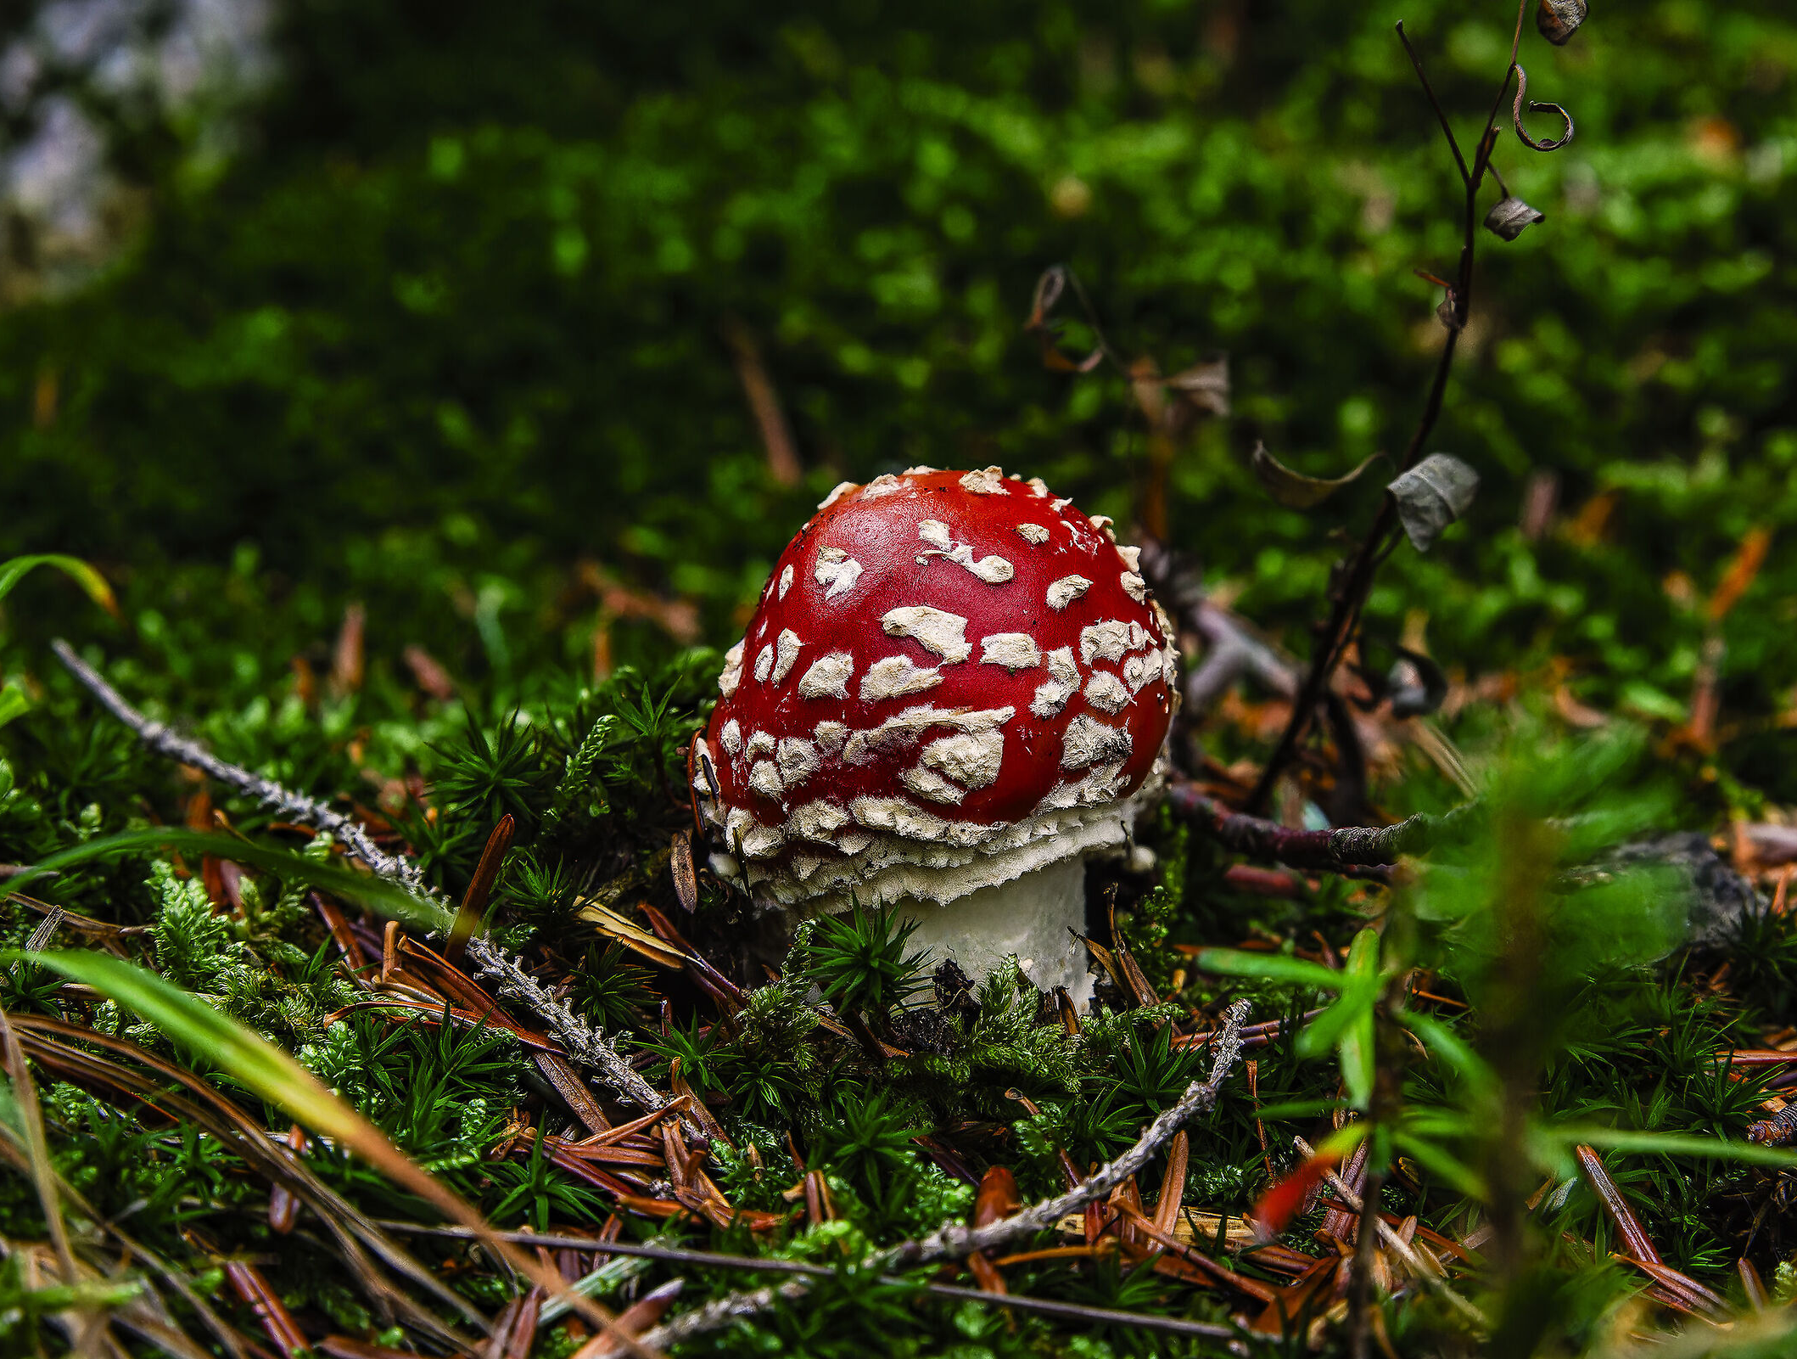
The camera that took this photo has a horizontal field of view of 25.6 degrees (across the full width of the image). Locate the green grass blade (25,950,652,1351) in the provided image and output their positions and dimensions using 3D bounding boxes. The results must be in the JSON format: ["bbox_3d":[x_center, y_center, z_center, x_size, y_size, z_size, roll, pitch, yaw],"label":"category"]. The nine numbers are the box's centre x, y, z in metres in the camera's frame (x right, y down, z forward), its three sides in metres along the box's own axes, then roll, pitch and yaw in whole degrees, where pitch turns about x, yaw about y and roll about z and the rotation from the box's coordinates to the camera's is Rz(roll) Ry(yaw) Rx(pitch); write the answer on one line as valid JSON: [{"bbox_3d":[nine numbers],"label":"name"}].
[{"bbox_3d":[-0.049,0.042,0.359,0.070,0.009,0.008,36,-1,-21],"label":"green grass blade"}]

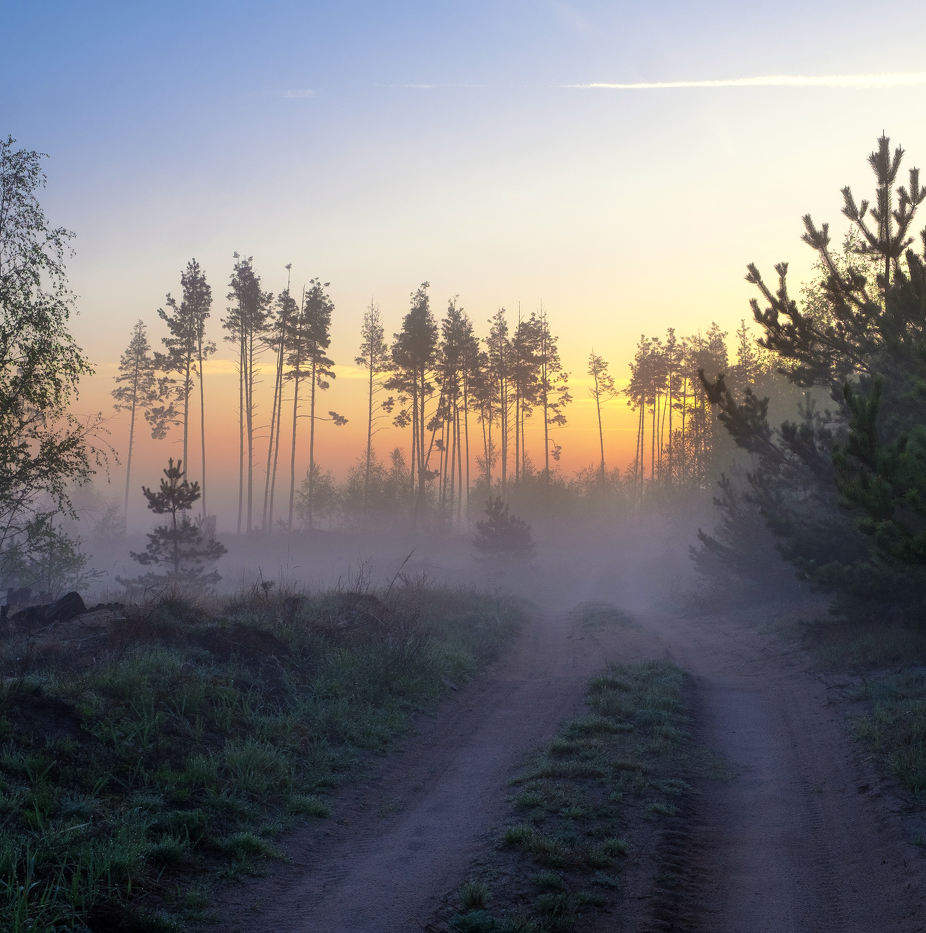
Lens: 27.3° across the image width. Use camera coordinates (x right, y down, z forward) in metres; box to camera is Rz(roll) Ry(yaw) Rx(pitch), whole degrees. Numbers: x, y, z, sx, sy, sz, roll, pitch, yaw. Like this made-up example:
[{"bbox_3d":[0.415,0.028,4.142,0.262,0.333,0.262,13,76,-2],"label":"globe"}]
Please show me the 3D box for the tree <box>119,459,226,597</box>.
[{"bbox_3d":[-4.268,0.940,28.000,1.580,2.110,1.530,0,-1,0],"label":"tree"}]

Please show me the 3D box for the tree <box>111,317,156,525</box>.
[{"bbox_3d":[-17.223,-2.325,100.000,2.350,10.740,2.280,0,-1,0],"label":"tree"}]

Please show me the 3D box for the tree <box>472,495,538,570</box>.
[{"bbox_3d":[0.906,1.506,41.000,1.370,1.740,1.320,0,-1,0],"label":"tree"}]

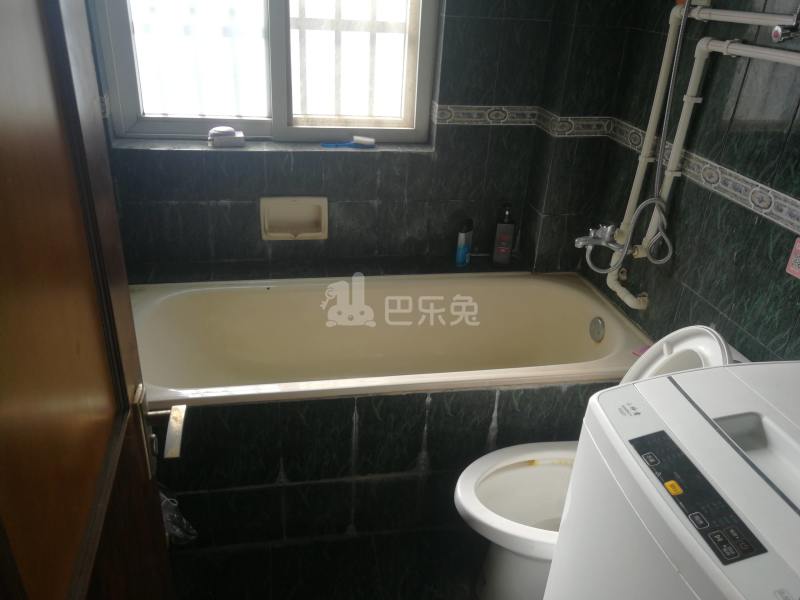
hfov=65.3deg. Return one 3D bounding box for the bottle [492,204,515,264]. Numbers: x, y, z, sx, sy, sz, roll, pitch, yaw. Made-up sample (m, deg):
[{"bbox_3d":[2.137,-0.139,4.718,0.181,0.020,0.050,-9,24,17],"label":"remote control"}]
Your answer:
[{"bbox_3d":[0.401,-0.253,2.387,0.072,0.234,0.050,2,28,-3],"label":"bottle"}]

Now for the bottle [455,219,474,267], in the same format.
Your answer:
[{"bbox_3d":[0.247,-0.216,2.353,0.054,0.184,0.037,4,28,1],"label":"bottle"}]

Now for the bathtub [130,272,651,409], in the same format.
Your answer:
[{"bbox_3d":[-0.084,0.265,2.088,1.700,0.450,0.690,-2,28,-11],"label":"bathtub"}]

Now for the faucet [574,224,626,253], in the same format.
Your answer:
[{"bbox_3d":[0.632,-0.195,1.947,0.165,0.082,0.150,-2,28,-10],"label":"faucet"}]

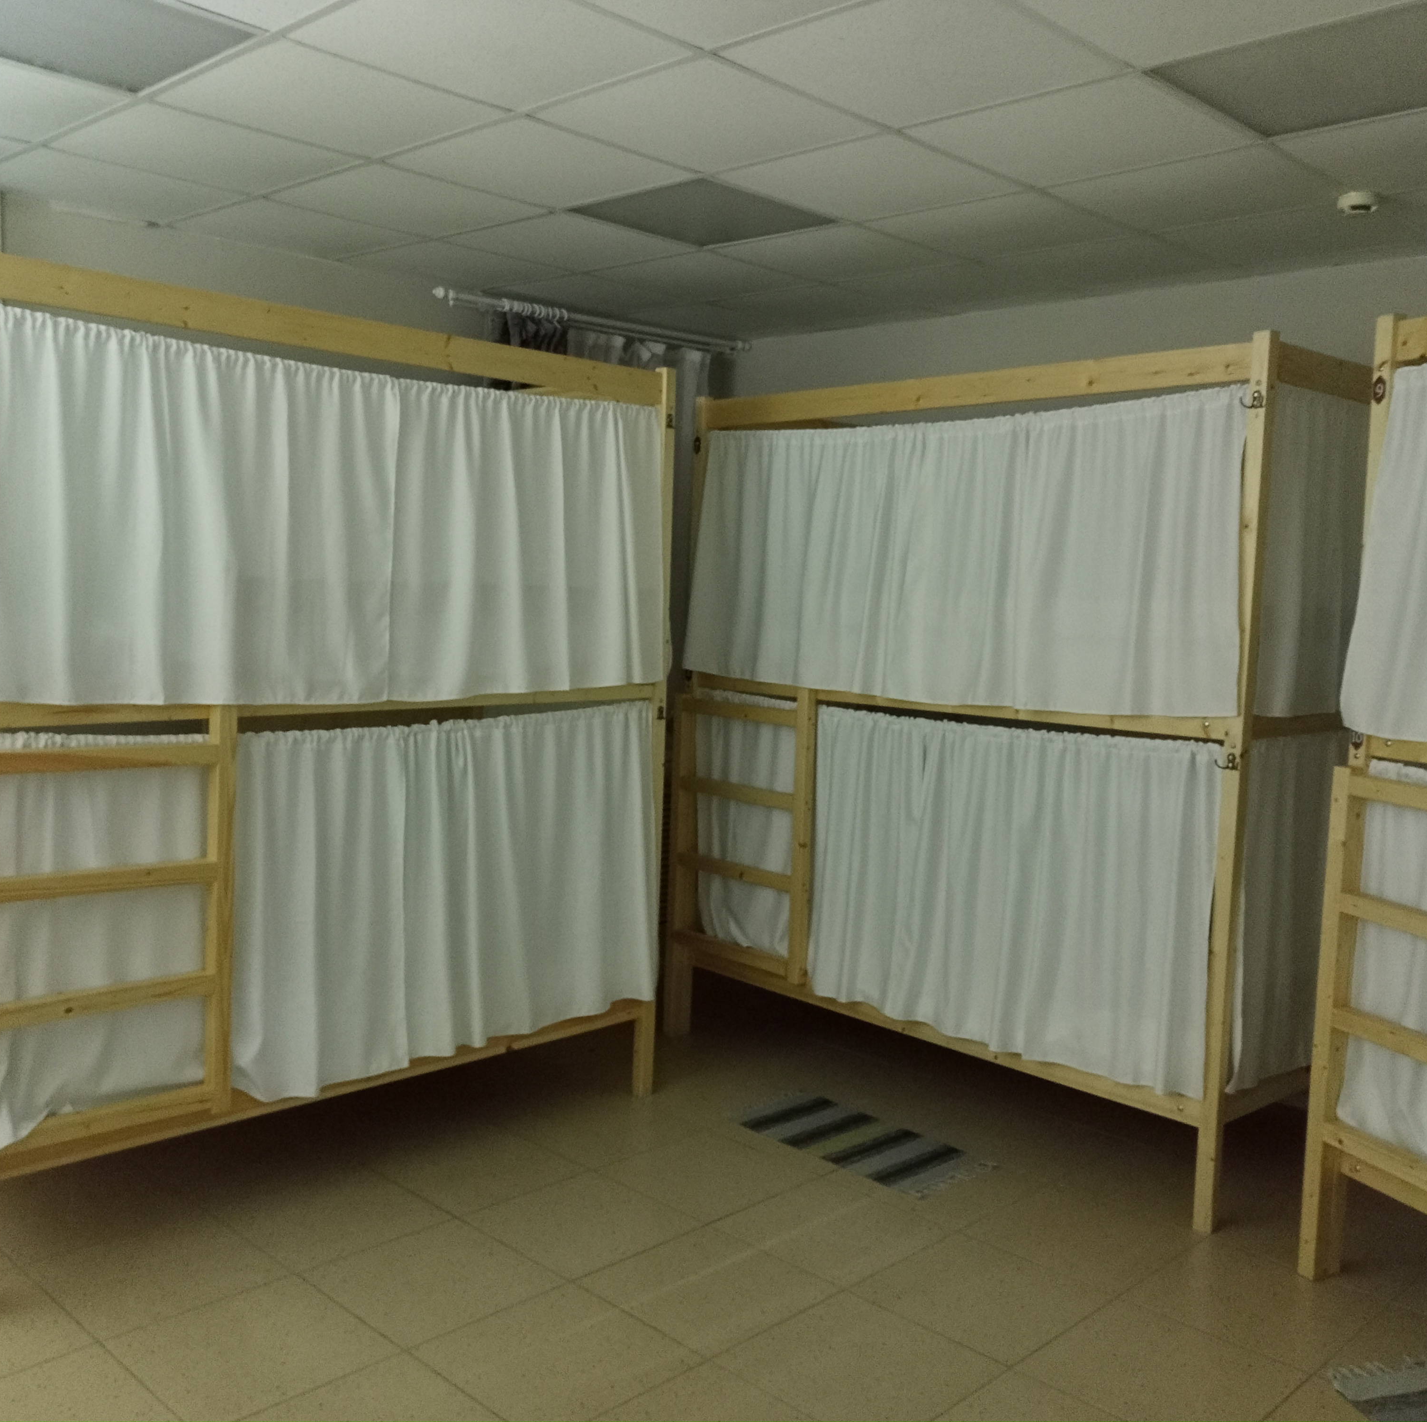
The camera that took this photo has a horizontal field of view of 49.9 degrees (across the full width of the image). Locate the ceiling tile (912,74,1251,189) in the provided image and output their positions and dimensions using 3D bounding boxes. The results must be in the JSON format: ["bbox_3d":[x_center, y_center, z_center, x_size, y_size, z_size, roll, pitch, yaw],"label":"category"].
[{"bbox_3d":[0.839,-1.303,3.462,0.595,0.020,0.595,6,6,44],"label":"ceiling tile"}]

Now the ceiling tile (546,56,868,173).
[{"bbox_3d":[-0.012,-1.343,3.463,0.585,0.018,0.585,6,6,44],"label":"ceiling tile"}]

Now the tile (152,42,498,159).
[{"bbox_3d":[-0.861,-1.378,3.463,0.585,0.020,0.585,6,5,44],"label":"tile"}]

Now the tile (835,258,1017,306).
[{"bbox_3d":[0.803,-1.432,5.153,0.585,0.018,0.543,6,6,44],"label":"tile"}]

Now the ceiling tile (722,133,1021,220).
[{"bbox_3d":[0.408,-1.358,3.893,0.585,0.018,0.585,6,6,44],"label":"ceiling tile"}]

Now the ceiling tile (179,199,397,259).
[{"bbox_3d":[-1.280,-1.479,4.720,0.555,0.020,0.585,6,5,44],"label":"ceiling tile"}]

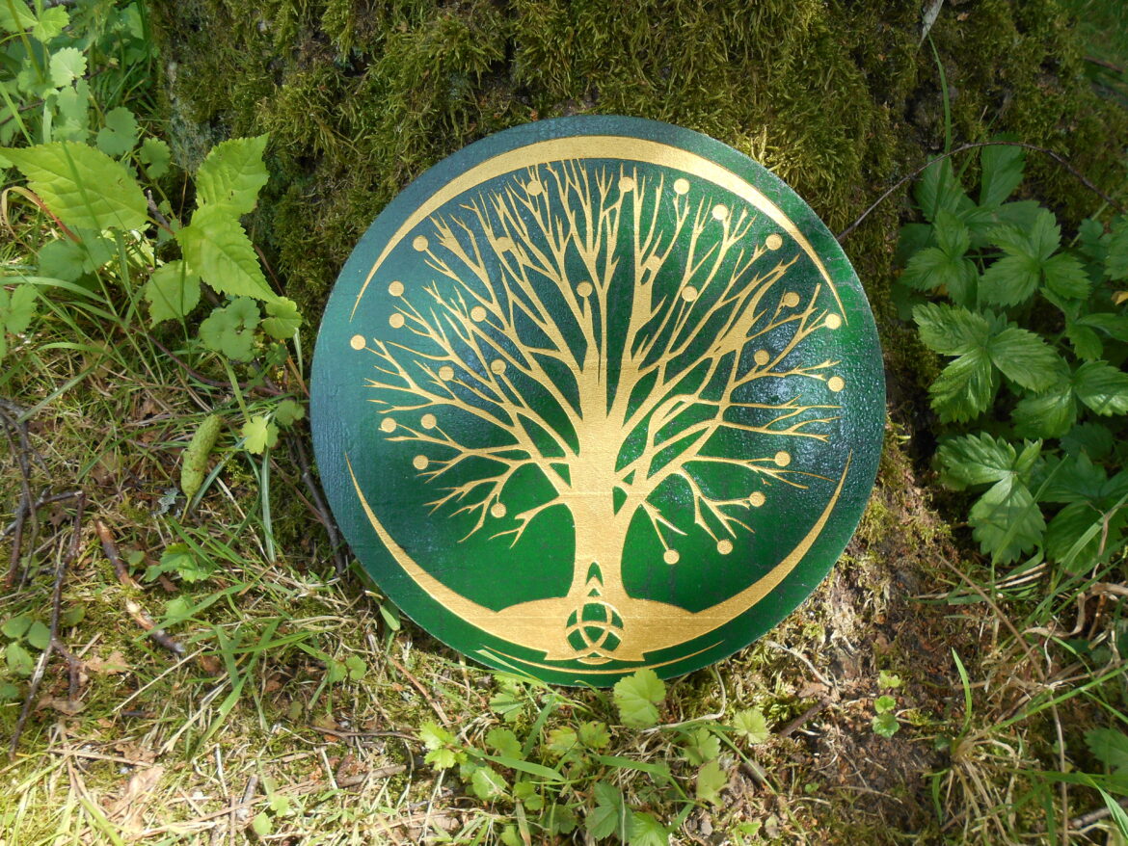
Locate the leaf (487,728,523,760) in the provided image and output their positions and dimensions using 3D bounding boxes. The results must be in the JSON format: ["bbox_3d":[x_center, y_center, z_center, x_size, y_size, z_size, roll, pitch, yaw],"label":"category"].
[{"bbox_3d":[-0.029,0.159,0.420,0.018,0.005,0.017,26,58,15],"label":"leaf"}]

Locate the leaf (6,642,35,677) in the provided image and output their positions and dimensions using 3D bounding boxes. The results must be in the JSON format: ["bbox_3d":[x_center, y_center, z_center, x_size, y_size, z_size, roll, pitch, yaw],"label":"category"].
[{"bbox_3d":[-0.301,0.132,0.470,0.011,0.004,0.025,-27,53,-31],"label":"leaf"}]

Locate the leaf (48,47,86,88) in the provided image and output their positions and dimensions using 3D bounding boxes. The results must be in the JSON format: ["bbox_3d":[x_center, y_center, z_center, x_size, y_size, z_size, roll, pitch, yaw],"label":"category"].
[{"bbox_3d":[-0.388,-0.279,0.660,0.032,0.006,0.031,-39,80,-20],"label":"leaf"}]

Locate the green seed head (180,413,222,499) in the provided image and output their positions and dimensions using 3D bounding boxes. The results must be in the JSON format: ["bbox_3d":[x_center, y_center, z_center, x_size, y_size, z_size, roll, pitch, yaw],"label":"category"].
[{"bbox_3d":[-0.210,0.019,0.490,0.014,0.014,0.050,24,66,-12],"label":"green seed head"}]

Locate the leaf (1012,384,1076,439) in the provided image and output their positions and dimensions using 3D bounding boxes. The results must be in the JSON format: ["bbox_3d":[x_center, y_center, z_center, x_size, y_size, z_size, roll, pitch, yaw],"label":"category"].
[{"bbox_3d":[0.272,-0.006,0.480,0.036,0.009,0.031,-31,56,-16],"label":"leaf"}]

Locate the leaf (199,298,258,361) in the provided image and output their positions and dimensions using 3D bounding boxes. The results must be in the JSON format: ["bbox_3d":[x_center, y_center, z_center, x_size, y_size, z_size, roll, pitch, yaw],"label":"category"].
[{"bbox_3d":[-0.237,-0.067,0.600,0.043,0.013,0.050,-26,78,-22],"label":"leaf"}]

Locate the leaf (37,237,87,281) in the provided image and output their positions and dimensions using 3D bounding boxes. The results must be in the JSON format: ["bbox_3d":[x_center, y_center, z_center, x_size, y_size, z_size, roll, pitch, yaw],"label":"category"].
[{"bbox_3d":[-0.389,-0.126,0.655,0.035,0.010,0.038,-34,85,-27],"label":"leaf"}]

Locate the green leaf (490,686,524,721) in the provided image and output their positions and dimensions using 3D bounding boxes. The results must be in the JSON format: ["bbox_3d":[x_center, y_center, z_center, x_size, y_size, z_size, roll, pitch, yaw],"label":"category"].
[{"bbox_3d":[-0.029,0.143,0.430,0.018,0.004,0.018,-9,56,-8],"label":"green leaf"}]

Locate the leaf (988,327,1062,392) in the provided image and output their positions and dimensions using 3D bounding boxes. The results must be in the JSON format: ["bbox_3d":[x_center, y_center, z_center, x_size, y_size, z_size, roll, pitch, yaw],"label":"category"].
[{"bbox_3d":[0.290,-0.039,0.529,0.039,0.012,0.046,-43,62,-15],"label":"leaf"}]

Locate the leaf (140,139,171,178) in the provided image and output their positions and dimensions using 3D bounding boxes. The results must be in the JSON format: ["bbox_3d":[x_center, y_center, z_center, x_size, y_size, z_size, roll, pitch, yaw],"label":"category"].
[{"bbox_3d":[-0.352,-0.228,0.730,0.025,0.009,0.042,1,75,-17],"label":"leaf"}]

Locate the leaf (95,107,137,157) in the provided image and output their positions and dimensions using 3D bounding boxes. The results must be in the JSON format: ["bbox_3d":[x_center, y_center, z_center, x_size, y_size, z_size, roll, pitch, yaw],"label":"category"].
[{"bbox_3d":[-0.402,-0.262,0.760,0.043,0.012,0.045,41,67,-4],"label":"leaf"}]

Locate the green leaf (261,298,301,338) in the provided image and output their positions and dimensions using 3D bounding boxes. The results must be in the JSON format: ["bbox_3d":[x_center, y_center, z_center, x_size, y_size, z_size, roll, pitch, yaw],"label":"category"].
[{"bbox_3d":[-0.197,-0.073,0.590,0.028,0.008,0.034,5,69,-10],"label":"green leaf"}]

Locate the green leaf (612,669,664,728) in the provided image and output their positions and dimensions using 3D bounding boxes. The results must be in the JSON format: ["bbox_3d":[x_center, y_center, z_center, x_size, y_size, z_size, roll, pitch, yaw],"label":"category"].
[{"bbox_3d":[0.038,0.137,0.422,0.026,0.005,0.030,-6,62,1],"label":"green leaf"}]

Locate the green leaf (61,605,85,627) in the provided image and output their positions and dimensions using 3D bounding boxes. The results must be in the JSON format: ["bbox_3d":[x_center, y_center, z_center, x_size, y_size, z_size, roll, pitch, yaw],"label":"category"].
[{"bbox_3d":[-0.286,0.113,0.495,0.016,0.003,0.014,33,49,24],"label":"green leaf"}]

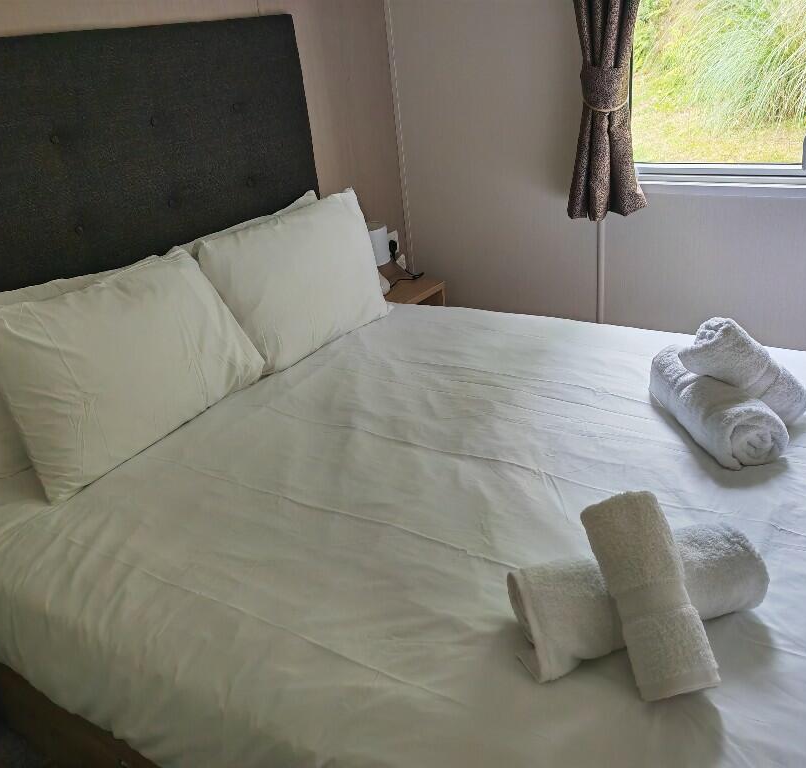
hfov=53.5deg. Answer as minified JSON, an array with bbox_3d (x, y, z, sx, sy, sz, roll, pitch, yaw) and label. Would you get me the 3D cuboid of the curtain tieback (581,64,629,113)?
[{"bbox_3d":[0.632,-0.937,2.538,0.148,0.125,0.106,13,30,36],"label":"curtain tieback"}]

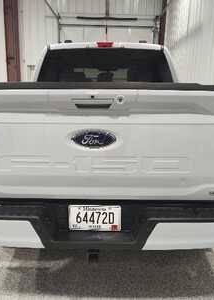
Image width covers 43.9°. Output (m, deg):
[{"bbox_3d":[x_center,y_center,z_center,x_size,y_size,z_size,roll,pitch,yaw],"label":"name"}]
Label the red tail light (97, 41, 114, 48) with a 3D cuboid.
[{"bbox_3d":[-0.023,-1.274,3.223,0.200,0.060,0.060,0,13,1],"label":"red tail light"}]

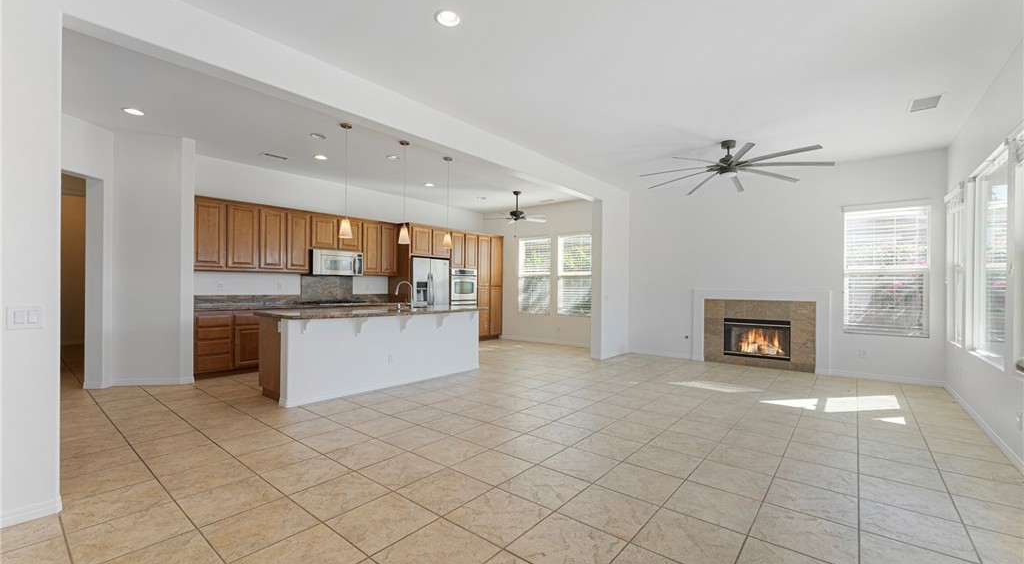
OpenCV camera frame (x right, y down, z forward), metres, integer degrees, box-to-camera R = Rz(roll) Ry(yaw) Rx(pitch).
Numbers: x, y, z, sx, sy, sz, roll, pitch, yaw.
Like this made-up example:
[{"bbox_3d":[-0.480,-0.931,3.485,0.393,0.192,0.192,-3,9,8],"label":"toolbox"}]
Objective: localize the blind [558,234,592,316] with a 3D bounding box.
[{"bbox_3d":[1.320,-0.121,8.168,0.830,1.621,0.070,-1,-1,41],"label":"blind"}]

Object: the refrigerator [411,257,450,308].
[{"bbox_3d":[-1.843,0.420,8.031,0.720,1.740,0.900,0,-1,41],"label":"refrigerator"}]

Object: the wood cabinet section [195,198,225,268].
[{"bbox_3d":[-3.850,-0.580,5.006,0.330,0.875,0.342,0,-1,40],"label":"wood cabinet section"}]

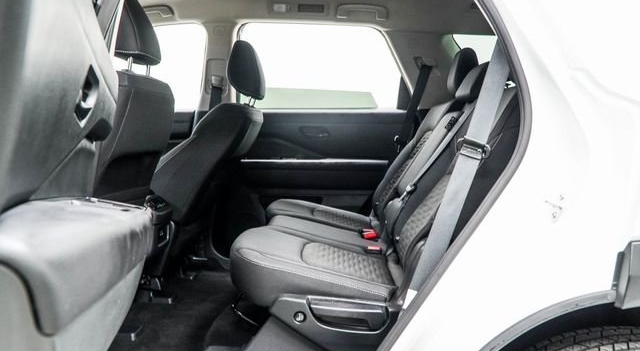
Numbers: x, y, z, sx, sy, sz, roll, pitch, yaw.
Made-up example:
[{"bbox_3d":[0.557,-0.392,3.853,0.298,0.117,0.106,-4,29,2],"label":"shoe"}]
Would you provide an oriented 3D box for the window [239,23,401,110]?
[{"bbox_3d":[0.009,-0.544,2.523,0.830,0.450,0.080,0,15,1],"label":"window"}]

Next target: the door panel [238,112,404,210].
[{"bbox_3d":[0.039,-0.062,2.574,0.860,0.560,0.120,0,5,1],"label":"door panel"}]

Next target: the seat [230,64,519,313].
[{"bbox_3d":[0.217,-0.107,1.823,0.850,0.860,1.300,0,5,1],"label":"seat"}]

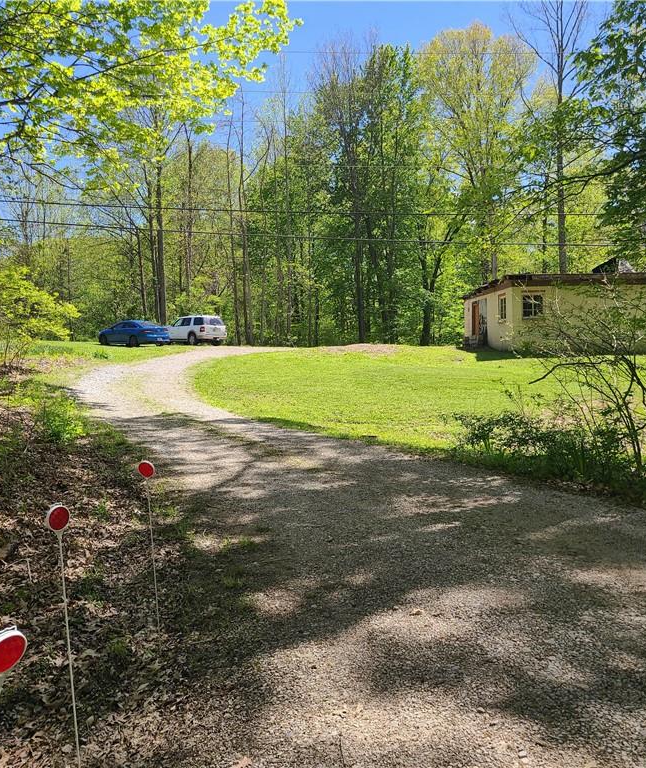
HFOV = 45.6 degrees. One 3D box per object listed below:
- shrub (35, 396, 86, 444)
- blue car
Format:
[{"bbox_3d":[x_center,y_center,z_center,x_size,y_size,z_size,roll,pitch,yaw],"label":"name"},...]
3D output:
[{"bbox_3d":[-3.208,0.434,9.400,0.570,0.520,0.530,-1,4,0],"label":"shrub"},{"bbox_3d":[-10.829,-2.872,44.000,4.870,1.480,1.870,2,5,39],"label":"blue car"}]

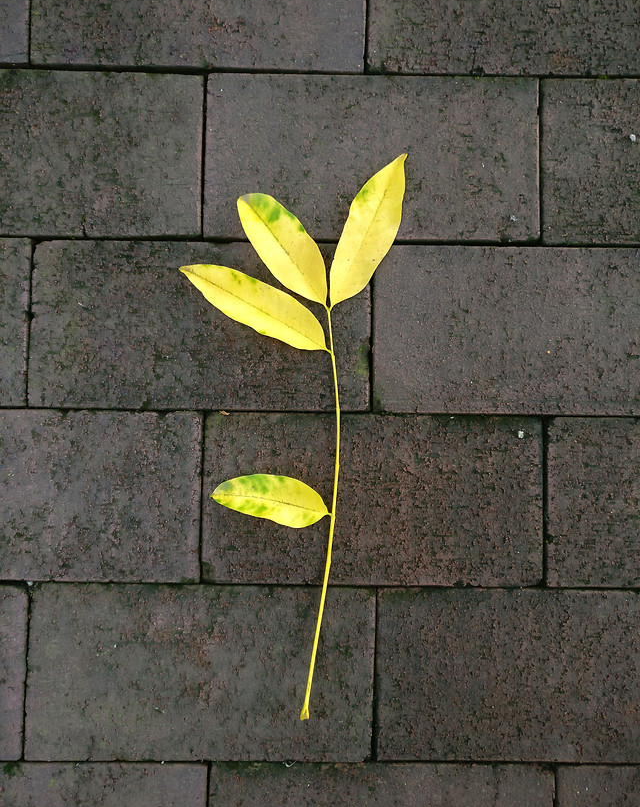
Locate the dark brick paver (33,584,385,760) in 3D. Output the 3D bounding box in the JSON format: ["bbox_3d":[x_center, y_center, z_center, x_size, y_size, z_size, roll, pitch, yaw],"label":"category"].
[{"bbox_3d":[-0.070,0.160,0.433,0.204,0.050,0.101,1,88,-1],"label":"dark brick paver"}]

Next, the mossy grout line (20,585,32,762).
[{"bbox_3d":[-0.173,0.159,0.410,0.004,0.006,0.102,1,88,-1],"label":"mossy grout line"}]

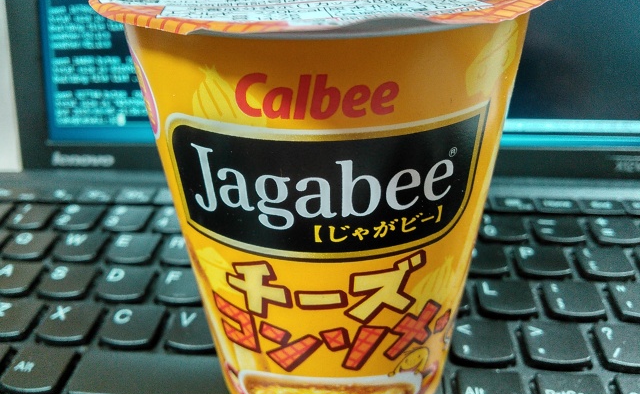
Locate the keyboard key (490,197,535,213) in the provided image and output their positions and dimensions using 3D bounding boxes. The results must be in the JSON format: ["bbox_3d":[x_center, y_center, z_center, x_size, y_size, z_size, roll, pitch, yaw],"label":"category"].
[{"bbox_3d":[0.071,0.003,0.202,0.014,0.003,0.009,1,31,6],"label":"keyboard key"}]

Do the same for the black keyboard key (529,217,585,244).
[{"bbox_3d":[0.081,0.012,0.188,0.016,0.003,0.015,1,31,6],"label":"black keyboard key"}]

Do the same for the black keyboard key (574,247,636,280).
[{"bbox_3d":[0.088,0.020,0.173,0.015,0.003,0.014,1,32,6],"label":"black keyboard key"}]

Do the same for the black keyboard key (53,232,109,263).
[{"bbox_3d":[-0.082,0.017,0.191,0.015,0.003,0.014,1,32,6],"label":"black keyboard key"}]

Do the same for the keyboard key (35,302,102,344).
[{"bbox_3d":[-0.071,0.036,0.160,0.015,0.003,0.014,1,32,6],"label":"keyboard key"}]

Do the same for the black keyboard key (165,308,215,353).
[{"bbox_3d":[-0.033,0.037,0.154,0.016,0.003,0.015,1,31,6],"label":"black keyboard key"}]

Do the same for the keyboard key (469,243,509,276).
[{"bbox_3d":[0.050,0.020,0.175,0.016,0.003,0.015,1,31,6],"label":"keyboard key"}]

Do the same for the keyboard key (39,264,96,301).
[{"bbox_3d":[-0.079,0.027,0.176,0.015,0.003,0.014,1,32,6],"label":"keyboard key"}]

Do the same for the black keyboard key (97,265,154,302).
[{"bbox_3d":[-0.060,0.027,0.174,0.015,0.003,0.014,1,32,6],"label":"black keyboard key"}]

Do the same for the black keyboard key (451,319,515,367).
[{"bbox_3d":[0.042,0.038,0.147,0.015,0.003,0.014,1,32,6],"label":"black keyboard key"}]

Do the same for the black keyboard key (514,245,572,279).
[{"bbox_3d":[0.069,0.020,0.173,0.016,0.003,0.015,1,31,6],"label":"black keyboard key"}]

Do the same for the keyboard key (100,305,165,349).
[{"bbox_3d":[-0.052,0.036,0.158,0.015,0.003,0.014,1,32,6],"label":"keyboard key"}]

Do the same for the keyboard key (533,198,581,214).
[{"bbox_3d":[0.086,0.003,0.201,0.014,0.003,0.009,1,31,6],"label":"keyboard key"}]

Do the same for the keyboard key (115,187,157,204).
[{"bbox_3d":[-0.072,0.000,0.219,0.014,0.003,0.009,1,31,6],"label":"keyboard key"}]

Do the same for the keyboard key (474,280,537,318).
[{"bbox_3d":[0.053,0.029,0.161,0.015,0.003,0.014,1,32,6],"label":"keyboard key"}]

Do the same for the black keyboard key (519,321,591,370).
[{"bbox_3d":[0.061,0.039,0.145,0.015,0.003,0.014,1,32,6],"label":"black keyboard key"}]

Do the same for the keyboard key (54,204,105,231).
[{"bbox_3d":[-0.089,0.009,0.206,0.016,0.003,0.015,1,31,6],"label":"keyboard key"}]

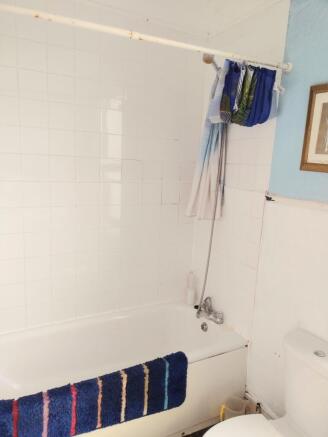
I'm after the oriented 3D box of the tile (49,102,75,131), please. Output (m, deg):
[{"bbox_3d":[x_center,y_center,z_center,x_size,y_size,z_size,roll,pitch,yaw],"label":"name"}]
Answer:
[{"bbox_3d":[-0.594,-0.596,1.985,0.149,0.149,0.010,-3,11,-29],"label":"tile"}]

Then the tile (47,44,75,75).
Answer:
[{"bbox_3d":[-0.581,-0.895,1.940,0.150,0.150,0.010,-3,12,-29],"label":"tile"}]

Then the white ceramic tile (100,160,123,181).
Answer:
[{"bbox_3d":[-0.343,-0.313,2.184,0.149,0.149,0.010,-3,11,-29],"label":"white ceramic tile"}]

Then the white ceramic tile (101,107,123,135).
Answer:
[{"bbox_3d":[-0.332,-0.614,2.145,0.150,0.150,0.010,-3,11,-29],"label":"white ceramic tile"}]

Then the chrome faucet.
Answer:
[{"bbox_3d":[0.295,0.633,2.365,0.140,0.145,0.225,-3,12,-29],"label":"chrome faucet"}]

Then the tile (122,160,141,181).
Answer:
[{"bbox_3d":[-0.214,-0.319,2.269,0.150,0.150,0.010,-3,11,-29],"label":"tile"}]

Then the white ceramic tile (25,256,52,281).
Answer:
[{"bbox_3d":[-0.769,0.307,2.085,0.150,0.150,0.010,-3,12,-29],"label":"white ceramic tile"}]

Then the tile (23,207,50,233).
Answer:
[{"bbox_3d":[-0.750,0.006,2.014,0.149,0.149,0.010,-3,11,-29],"label":"tile"}]

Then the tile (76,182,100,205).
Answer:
[{"bbox_3d":[-0.483,-0.156,2.151,0.150,0.150,0.010,-3,12,-29],"label":"tile"}]

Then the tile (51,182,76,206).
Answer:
[{"bbox_3d":[-0.616,-0.149,2.076,0.150,0.150,0.010,-3,12,-29],"label":"tile"}]

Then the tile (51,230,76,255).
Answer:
[{"bbox_3d":[-0.630,0.150,2.131,0.150,0.150,0.010,-3,12,-29],"label":"tile"}]

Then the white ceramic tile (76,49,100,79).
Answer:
[{"bbox_3d":[-0.448,-0.903,2.014,0.150,0.150,0.010,-3,12,-29],"label":"white ceramic tile"}]

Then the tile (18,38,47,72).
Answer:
[{"bbox_3d":[-0.713,-0.886,1.860,0.149,0.149,0.010,-3,11,-29],"label":"tile"}]

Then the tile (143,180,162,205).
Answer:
[{"bbox_3d":[-0.083,-0.179,2.371,0.150,0.150,0.010,-3,11,-29],"label":"tile"}]

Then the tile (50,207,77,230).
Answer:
[{"bbox_3d":[-0.620,0.001,2.099,0.150,0.150,0.010,-3,11,-29],"label":"tile"}]

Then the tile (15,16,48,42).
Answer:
[{"bbox_3d":[-0.714,-1.033,1.847,0.150,0.150,0.010,-3,11,-29],"label":"tile"}]

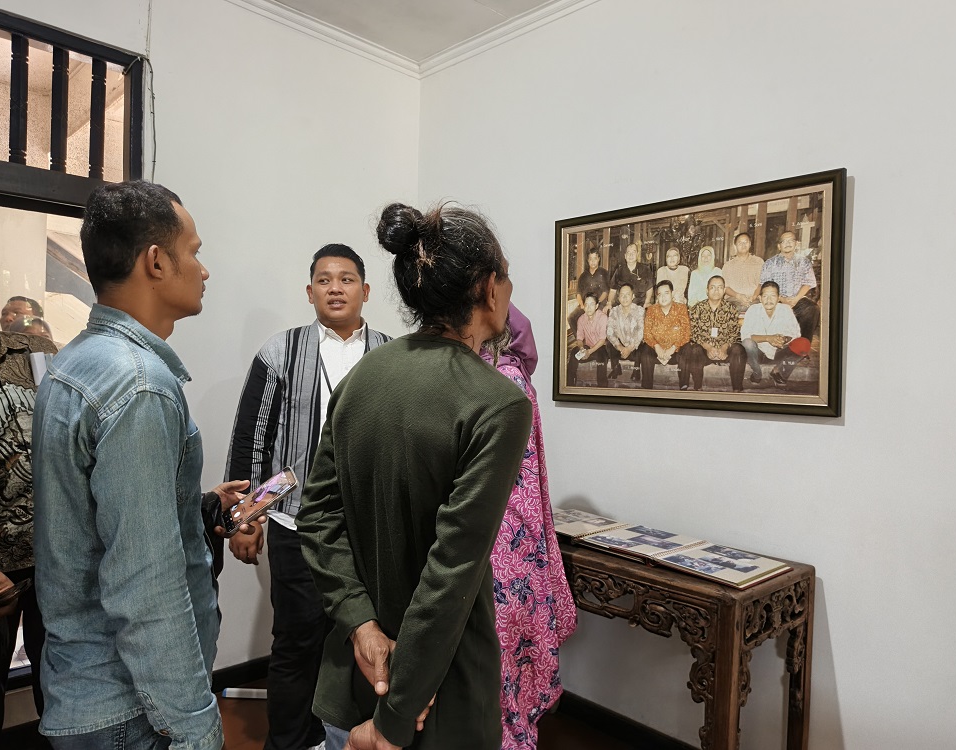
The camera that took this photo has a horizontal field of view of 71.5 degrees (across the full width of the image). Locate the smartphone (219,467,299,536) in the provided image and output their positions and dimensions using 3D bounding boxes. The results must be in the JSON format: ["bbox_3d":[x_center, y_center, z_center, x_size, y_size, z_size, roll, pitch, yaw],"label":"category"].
[{"bbox_3d":[-0.448,0.258,1.374,0.162,0.011,0.076,-37,35,-12],"label":"smartphone"}]

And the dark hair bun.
[{"bbox_3d":[-0.126,-0.234,1.070,0.075,0.081,0.072,1,0,0],"label":"dark hair bun"}]

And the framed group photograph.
[{"bbox_3d":[0.671,-0.237,2.239,1.020,0.698,0.037,2,1,45],"label":"framed group photograph"}]

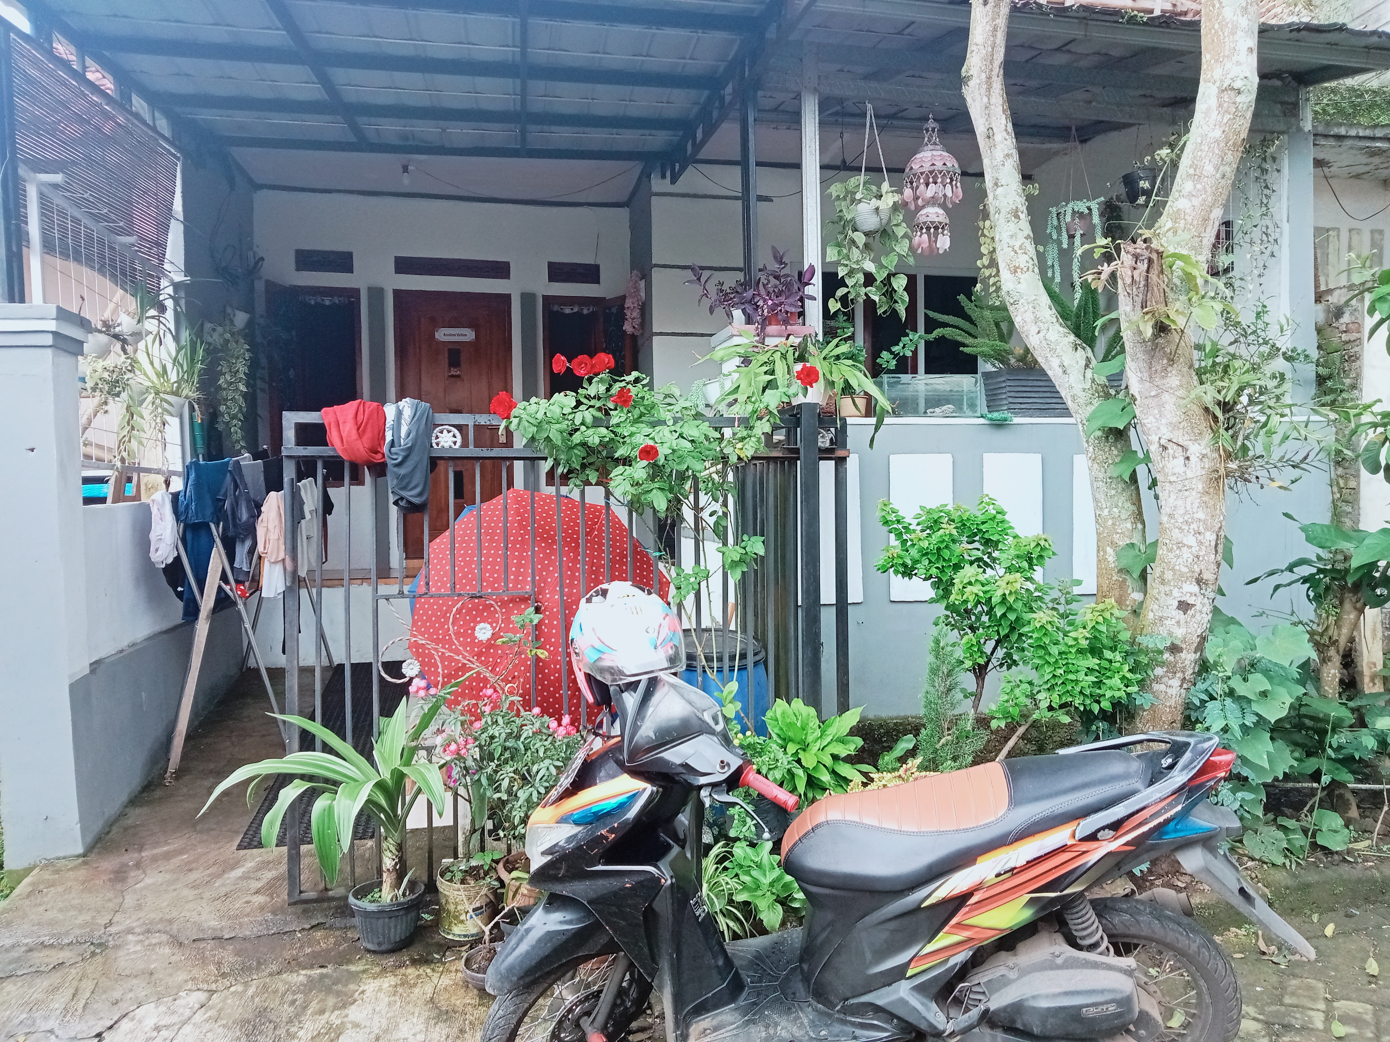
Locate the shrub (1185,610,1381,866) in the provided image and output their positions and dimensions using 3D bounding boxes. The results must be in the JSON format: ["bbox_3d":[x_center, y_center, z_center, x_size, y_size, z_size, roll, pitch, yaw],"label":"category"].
[{"bbox_3d":[2.323,0.862,4.450,0.720,0.950,0.620,-1,1,-12],"label":"shrub"}]

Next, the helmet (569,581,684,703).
[{"bbox_3d":[-0.164,0.289,2.680,0.250,0.270,0.310,-6,2,-35],"label":"helmet"}]

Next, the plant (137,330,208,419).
[{"bbox_3d":[-2.377,-0.662,5.100,0.320,0.400,0.300,-1,1,-12],"label":"plant"}]

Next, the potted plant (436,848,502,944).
[{"bbox_3d":[-0.747,1.238,3.720,0.215,0.270,0.210,-1,2,-13],"label":"potted plant"}]

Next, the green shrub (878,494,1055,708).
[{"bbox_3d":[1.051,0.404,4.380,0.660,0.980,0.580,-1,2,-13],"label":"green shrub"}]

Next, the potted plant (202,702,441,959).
[{"bbox_3d":[-1.190,0.966,3.630,0.760,0.790,0.660,-1,2,-13],"label":"potted plant"}]

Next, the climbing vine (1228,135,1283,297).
[{"bbox_3d":[2.539,-1.387,5.100,0.240,0.730,0.180,-1,1,-12],"label":"climbing vine"}]

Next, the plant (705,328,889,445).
[{"bbox_3d":[0.410,-0.531,4.350,0.680,0.430,0.520,-1,1,-12],"label":"plant"}]

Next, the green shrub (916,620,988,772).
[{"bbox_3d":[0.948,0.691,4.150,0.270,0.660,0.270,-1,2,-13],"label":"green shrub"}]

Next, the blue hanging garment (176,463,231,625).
[{"bbox_3d":[-2.469,0.098,5.650,0.290,0.820,0.240,-1,2,-13],"label":"blue hanging garment"}]

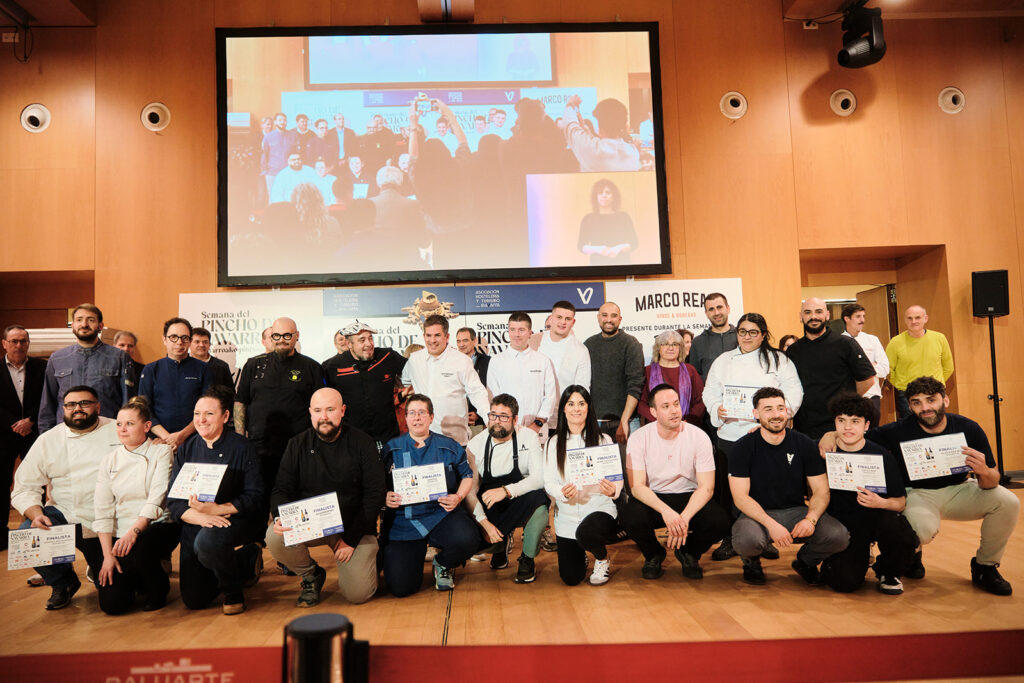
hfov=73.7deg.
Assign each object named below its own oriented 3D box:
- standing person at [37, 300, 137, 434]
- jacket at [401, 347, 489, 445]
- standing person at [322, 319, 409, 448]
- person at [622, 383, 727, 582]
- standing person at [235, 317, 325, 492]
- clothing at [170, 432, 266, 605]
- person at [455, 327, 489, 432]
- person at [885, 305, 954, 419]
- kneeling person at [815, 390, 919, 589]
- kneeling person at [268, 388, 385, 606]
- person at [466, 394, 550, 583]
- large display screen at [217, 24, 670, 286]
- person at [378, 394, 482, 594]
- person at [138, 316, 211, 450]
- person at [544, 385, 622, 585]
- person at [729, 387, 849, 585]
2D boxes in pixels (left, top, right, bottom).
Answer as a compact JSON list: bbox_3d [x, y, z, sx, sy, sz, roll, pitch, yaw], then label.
[{"bbox_3d":[-2.719,0.667,4.368,0.550,1.816,0.360,0,-4,-30],"label":"standing person"},{"bbox_3d":[-0.457,0.373,4.559,0.600,0.679,0.340,-2,-4,-1],"label":"jacket"},{"bbox_3d":[-0.987,0.694,4.576,0.580,1.666,0.370,-1,-4,-13],"label":"standing person"},{"bbox_3d":[1.000,0.834,4.200,0.630,1.130,0.720,-3,-4,7],"label":"person"},{"bbox_3d":[-1.539,0.691,4.530,0.600,1.705,0.370,-1,-4,-18],"label":"standing person"},{"bbox_3d":[-1.700,0.997,3.970,0.500,0.970,0.680,-2,-4,-5],"label":"clothing"},{"bbox_3d":[-0.334,0.713,5.818,0.500,1.670,0.320,-3,-4,13],"label":"person"},{"bbox_3d":[3.285,0.553,5.470,0.520,1.700,0.330,-3,-4,24],"label":"person"},{"bbox_3d":[2.061,0.844,3.971,0.560,1.069,0.660,-3,-4,17],"label":"kneeling person"},{"bbox_3d":[-1.075,0.868,3.997,0.610,1.190,0.740,-1,-4,-10],"label":"kneeling person"},{"bbox_3d":[-0.022,0.890,4.310,0.520,1.110,0.720,-3,-4,9],"label":"person"},{"bbox_3d":[-0.687,-1.932,6.927,4.533,2.644,0.080,-2,-4,-2],"label":"large display screen"},{"bbox_3d":[-0.489,0.887,4.155,0.580,1.130,0.750,-2,-4,-3],"label":"person"},{"bbox_3d":[-2.148,0.706,4.374,0.520,1.700,0.350,0,-4,-25],"label":"person"},{"bbox_3d":[0.440,0.844,4.205,0.480,1.160,0.700,-2,-4,7],"label":"person"},{"bbox_3d":[1.621,0.815,4.060,0.640,1.100,0.740,-3,-4,9],"label":"person"}]

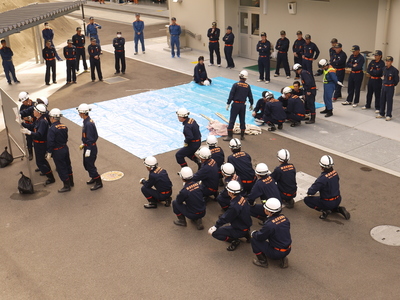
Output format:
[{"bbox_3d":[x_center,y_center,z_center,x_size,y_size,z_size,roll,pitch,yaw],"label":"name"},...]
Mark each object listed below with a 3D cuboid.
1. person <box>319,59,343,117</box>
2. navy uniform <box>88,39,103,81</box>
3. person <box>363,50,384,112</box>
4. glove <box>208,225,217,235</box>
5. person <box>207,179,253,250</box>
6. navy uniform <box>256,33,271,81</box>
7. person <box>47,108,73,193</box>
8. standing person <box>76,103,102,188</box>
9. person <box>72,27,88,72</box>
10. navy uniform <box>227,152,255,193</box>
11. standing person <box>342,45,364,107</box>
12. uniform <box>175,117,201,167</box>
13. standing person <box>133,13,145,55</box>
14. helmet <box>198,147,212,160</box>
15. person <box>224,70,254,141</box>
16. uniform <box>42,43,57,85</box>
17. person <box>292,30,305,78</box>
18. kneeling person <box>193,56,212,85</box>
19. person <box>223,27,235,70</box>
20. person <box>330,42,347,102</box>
[{"bbox_3d":[3.696,-1.807,15.283,0.620,1.620,0.550,-10,22,-18],"label":"person"},{"bbox_3d":[-4.058,-3.488,20.600,0.500,1.690,0.380,-11,22,-21],"label":"navy uniform"},{"bbox_3d":[5.030,-1.990,15.446,0.530,1.750,0.400,15,27,37],"label":"person"},{"bbox_3d":[0.209,1.304,8.684,0.120,0.150,0.100,-14,24,-28],"label":"glove"},{"bbox_3d":[0.502,1.078,8.751,0.800,1.120,0.560,3,21,14],"label":"person"},{"bbox_3d":[2.265,-3.263,18.750,0.500,1.760,0.380,7,23,23],"label":"navy uniform"},{"bbox_3d":[-2.904,-0.046,11.205,0.400,1.750,0.520,14,26,35],"label":"person"},{"bbox_3d":[-2.325,-0.077,11.201,0.460,1.770,0.460,-8,22,-15],"label":"standing person"},{"bbox_3d":[-4.935,-4.094,21.781,0.520,1.770,0.360,-16,25,-32],"label":"person"},{"bbox_3d":[0.807,0.467,10.333,0.560,0.820,0.660,-12,23,-23],"label":"navy uniform"},{"bbox_3d":[4.472,-2.171,15.486,0.450,1.770,0.560,-20,27,-39],"label":"standing person"},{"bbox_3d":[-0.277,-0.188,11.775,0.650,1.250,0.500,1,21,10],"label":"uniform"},{"bbox_3d":[-2.787,-5.280,24.088,0.550,1.760,0.360,-5,21,-7],"label":"standing person"},{"bbox_3d":[0.098,0.069,9.850,0.280,0.170,0.225,12,25,32],"label":"helmet"},{"bbox_3d":[1.036,-1.150,13.839,0.700,1.800,0.450,0,21,6],"label":"person"},{"bbox_3d":[-5.828,-3.409,20.611,0.520,1.690,0.340,-11,22,-23],"label":"uniform"},{"bbox_3d":[3.595,-3.454,19.363,0.510,1.740,0.360,6,23,20],"label":"person"},{"bbox_3d":[0.054,-2.860,19.239,0.530,0.930,0.640,-21,27,-40],"label":"kneeling person"},{"bbox_3d":[1.164,-4.185,21.700,0.500,1.690,0.400,10,24,31],"label":"person"},{"bbox_3d":[4.221,-2.377,16.200,0.500,1.760,0.400,14,26,37],"label":"person"}]

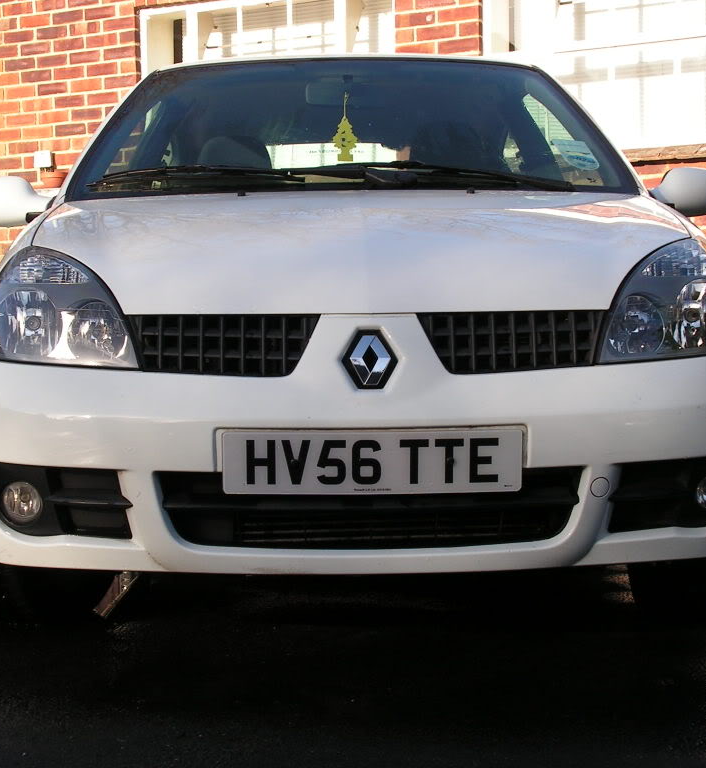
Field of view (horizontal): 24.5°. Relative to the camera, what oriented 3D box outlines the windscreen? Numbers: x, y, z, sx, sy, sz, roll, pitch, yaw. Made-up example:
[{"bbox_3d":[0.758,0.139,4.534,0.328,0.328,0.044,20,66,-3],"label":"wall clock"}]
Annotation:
[{"bbox_3d":[0.000,-0.627,4.130,1.410,0.150,0.840,-1,36,-1],"label":"windscreen"}]

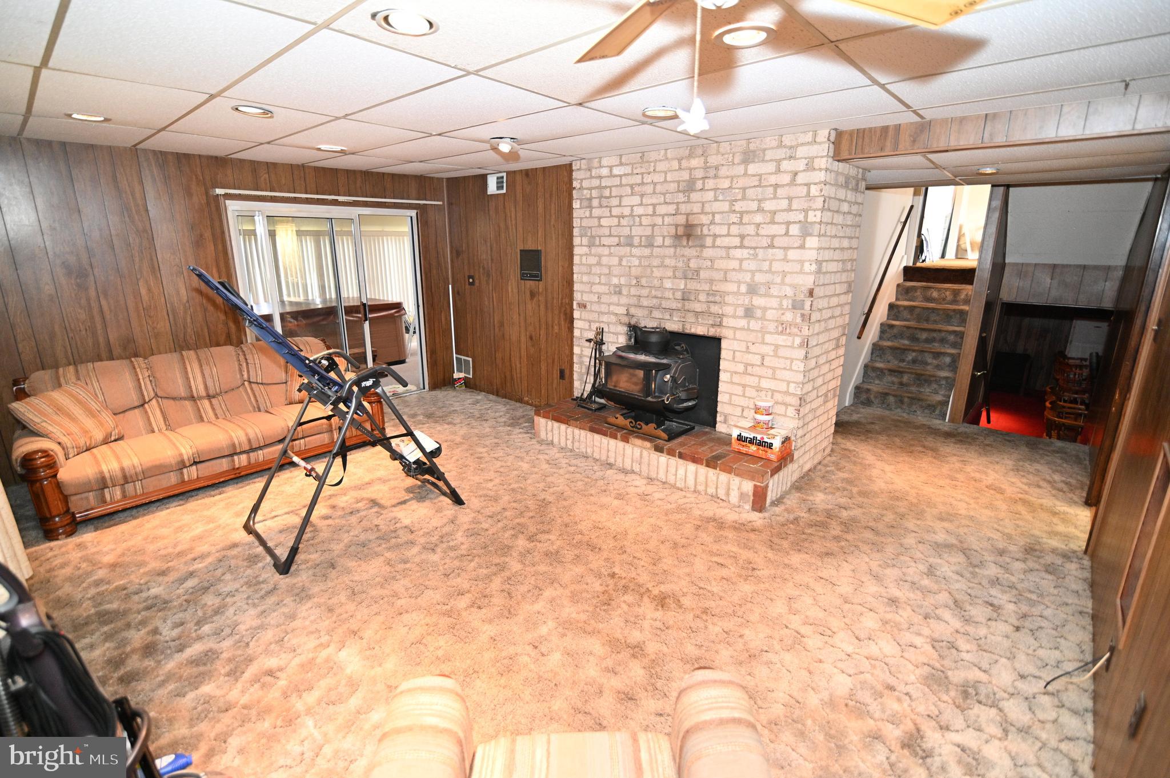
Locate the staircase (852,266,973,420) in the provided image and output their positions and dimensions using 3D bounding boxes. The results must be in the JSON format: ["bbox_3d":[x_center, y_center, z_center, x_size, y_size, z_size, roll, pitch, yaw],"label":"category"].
[{"bbox_3d":[3.717,-0.578,5.693,0.860,1.440,1.400,14,21,40],"label":"staircase"}]

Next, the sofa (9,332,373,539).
[{"bbox_3d":[-2.785,0.164,4.025,0.990,0.870,2.230,14,21,40],"label":"sofa"}]

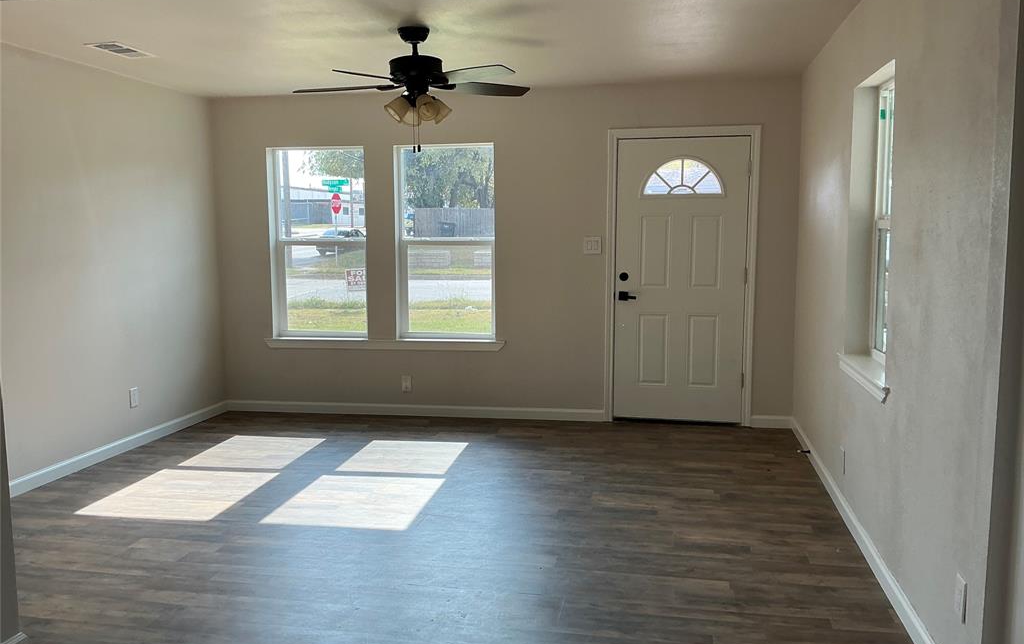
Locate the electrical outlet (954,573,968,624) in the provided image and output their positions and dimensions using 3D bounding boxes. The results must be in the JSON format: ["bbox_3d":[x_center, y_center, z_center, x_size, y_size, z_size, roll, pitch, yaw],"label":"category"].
[{"bbox_3d":[1.307,0.804,2.416,0.009,0.117,0.072,1,7,11],"label":"electrical outlet"}]

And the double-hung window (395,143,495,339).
[{"bbox_3d":[-0.487,-0.588,6.242,0.767,1.462,0.109,1,7,11],"label":"double-hung window"}]

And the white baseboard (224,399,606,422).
[{"bbox_3d":[-0.804,0.682,6.367,3.054,0.079,0.015,1,7,11],"label":"white baseboard"}]

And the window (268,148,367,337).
[{"bbox_3d":[-1.477,-0.598,6.435,0.786,1.462,0.109,1,7,11],"label":"window"}]

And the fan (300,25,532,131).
[{"bbox_3d":[-0.489,-1.238,4.226,1.309,0.516,1.309,1,7,11],"label":"fan"}]

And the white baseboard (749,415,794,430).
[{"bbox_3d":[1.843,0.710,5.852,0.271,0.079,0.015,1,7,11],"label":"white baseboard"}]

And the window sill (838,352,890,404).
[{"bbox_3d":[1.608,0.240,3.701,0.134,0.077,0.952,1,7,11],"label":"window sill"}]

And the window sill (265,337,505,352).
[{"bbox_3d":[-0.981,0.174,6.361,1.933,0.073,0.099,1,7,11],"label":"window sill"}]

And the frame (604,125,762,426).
[{"bbox_3d":[1.199,-0.307,5.904,1.034,2.103,0.124,1,7,11],"label":"frame"}]

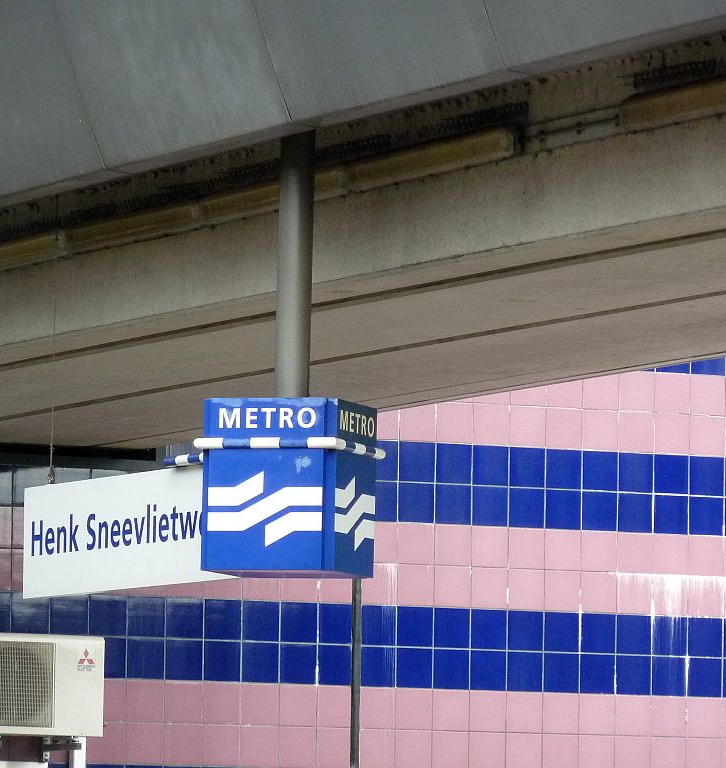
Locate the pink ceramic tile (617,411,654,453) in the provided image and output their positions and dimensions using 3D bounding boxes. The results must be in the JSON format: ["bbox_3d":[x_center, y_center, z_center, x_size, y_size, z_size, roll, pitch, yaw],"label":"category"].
[{"bbox_3d":[1.624,0.287,39.648,0.236,0.236,0.010,3,-5,-26],"label":"pink ceramic tile"}]

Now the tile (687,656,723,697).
[{"bbox_3d":[2.036,1.752,39.741,0.236,0.236,0.010,3,-5,-26],"label":"tile"}]

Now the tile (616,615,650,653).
[{"bbox_3d":[1.596,1.481,39.311,0.232,0.232,0.010,3,-5,-26],"label":"tile"}]

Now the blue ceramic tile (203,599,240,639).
[{"bbox_3d":[-0.799,1.340,37.850,0.237,0.237,0.012,3,-5,-27],"label":"blue ceramic tile"}]

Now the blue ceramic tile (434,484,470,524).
[{"bbox_3d":[0.521,0.694,38.217,0.227,0.223,0.010,3,-5,-26],"label":"blue ceramic tile"}]

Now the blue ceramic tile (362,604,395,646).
[{"bbox_3d":[0.091,1.382,37.956,0.217,0.223,0.010,3,-5,-26],"label":"blue ceramic tile"}]

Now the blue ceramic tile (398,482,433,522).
[{"bbox_3d":[0.307,0.688,38.471,0.237,0.237,0.012,3,-5,-27],"label":"blue ceramic tile"}]

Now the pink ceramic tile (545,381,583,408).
[{"bbox_3d":[1.193,0.024,39.459,0.236,0.236,0.010,3,-5,-26],"label":"pink ceramic tile"}]

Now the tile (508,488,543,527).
[{"bbox_3d":[0.952,0.724,38.803,0.237,0.237,0.012,3,-5,-27],"label":"tile"}]

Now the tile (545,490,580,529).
[{"bbox_3d":[1.172,0.739,39.183,0.234,0.234,0.010,3,-5,-26],"label":"tile"}]

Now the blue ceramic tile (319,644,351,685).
[{"bbox_3d":[-0.161,1.600,37.818,0.212,0.223,0.010,3,-5,-26],"label":"blue ceramic tile"}]

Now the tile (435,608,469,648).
[{"bbox_3d":[0.516,1.422,38.790,0.232,0.232,0.010,3,-5,-26],"label":"tile"}]

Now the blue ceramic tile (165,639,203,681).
[{"bbox_3d":[-1.004,1.555,37.411,0.227,0.223,0.010,3,-5,-26],"label":"blue ceramic tile"}]

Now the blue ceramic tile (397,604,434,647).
[{"bbox_3d":[0.297,1.401,38.414,0.237,0.237,0.012,3,-5,-27],"label":"blue ceramic tile"}]

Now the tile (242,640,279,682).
[{"bbox_3d":[-0.593,1.602,38.238,0.232,0.232,0.010,3,-5,-26],"label":"tile"}]

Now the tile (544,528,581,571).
[{"bbox_3d":[1.146,0.956,38.307,0.233,0.230,0.012,3,-5,-27],"label":"tile"}]

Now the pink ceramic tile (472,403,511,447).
[{"bbox_3d":[0.752,0.241,39.096,0.230,0.230,0.012,3,-5,-26],"label":"pink ceramic tile"}]

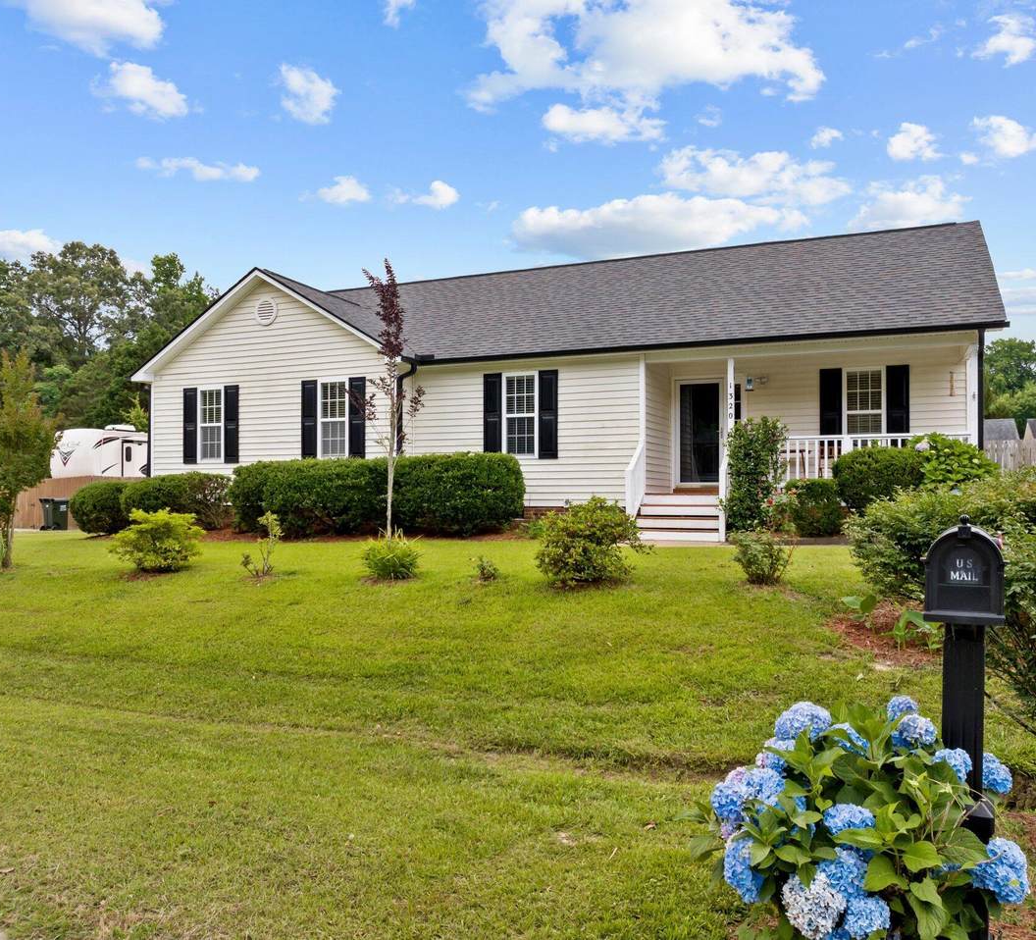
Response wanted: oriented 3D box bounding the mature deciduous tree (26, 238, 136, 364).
[{"bbox_3d":[-27.189,-5.694,54.000,7.400,17.000,7.200,0,-1,0],"label":"mature deciduous tree"}]

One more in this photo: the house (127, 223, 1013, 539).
[{"bbox_3d":[1.287,-1.709,19.476,16.000,6.050,9.900,-1,-2,24],"label":"house"}]

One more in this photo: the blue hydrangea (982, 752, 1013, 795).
[{"bbox_3d":[1.519,0.970,2.780,0.140,0.135,0.140,-1,-2,23],"label":"blue hydrangea"}]

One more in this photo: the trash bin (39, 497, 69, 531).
[{"bbox_3d":[-15.718,1.497,29.500,0.660,1.100,0.780,-1,-2,23],"label":"trash bin"}]

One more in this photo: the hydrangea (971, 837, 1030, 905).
[{"bbox_3d":[1.377,1.142,2.480,0.165,0.180,0.165,-1,-2,23],"label":"hydrangea"}]

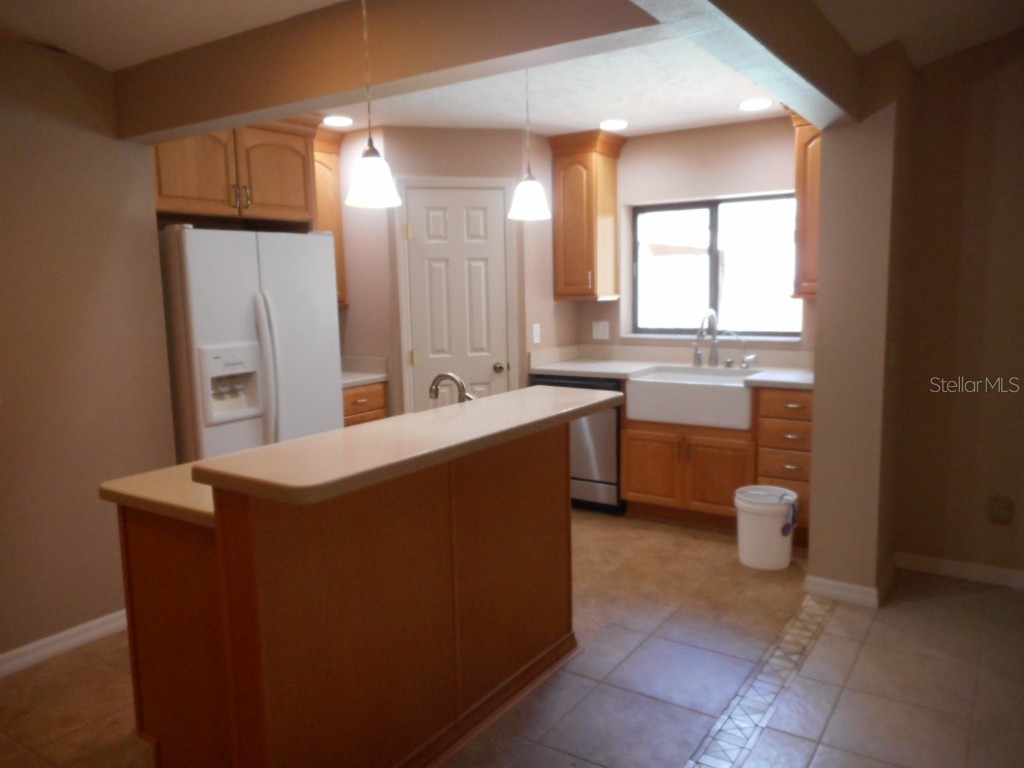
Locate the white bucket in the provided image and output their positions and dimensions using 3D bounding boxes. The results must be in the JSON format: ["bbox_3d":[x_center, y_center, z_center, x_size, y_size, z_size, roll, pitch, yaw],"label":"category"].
[{"bbox_3d":[1.320,0.744,3.845,0.305,0.365,0.305,-1,7,0],"label":"white bucket"}]

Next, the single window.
[{"bbox_3d":[1.340,-0.756,4.848,1.196,0.882,0.100,4,9,35],"label":"single window"}]

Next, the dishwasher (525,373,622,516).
[{"bbox_3d":[0.568,0.354,4.933,0.630,0.857,0.600,4,9,35],"label":"dishwasher"}]

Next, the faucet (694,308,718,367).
[{"bbox_3d":[1.203,-0.275,4.542,0.075,0.365,0.240,4,9,35],"label":"faucet"}]

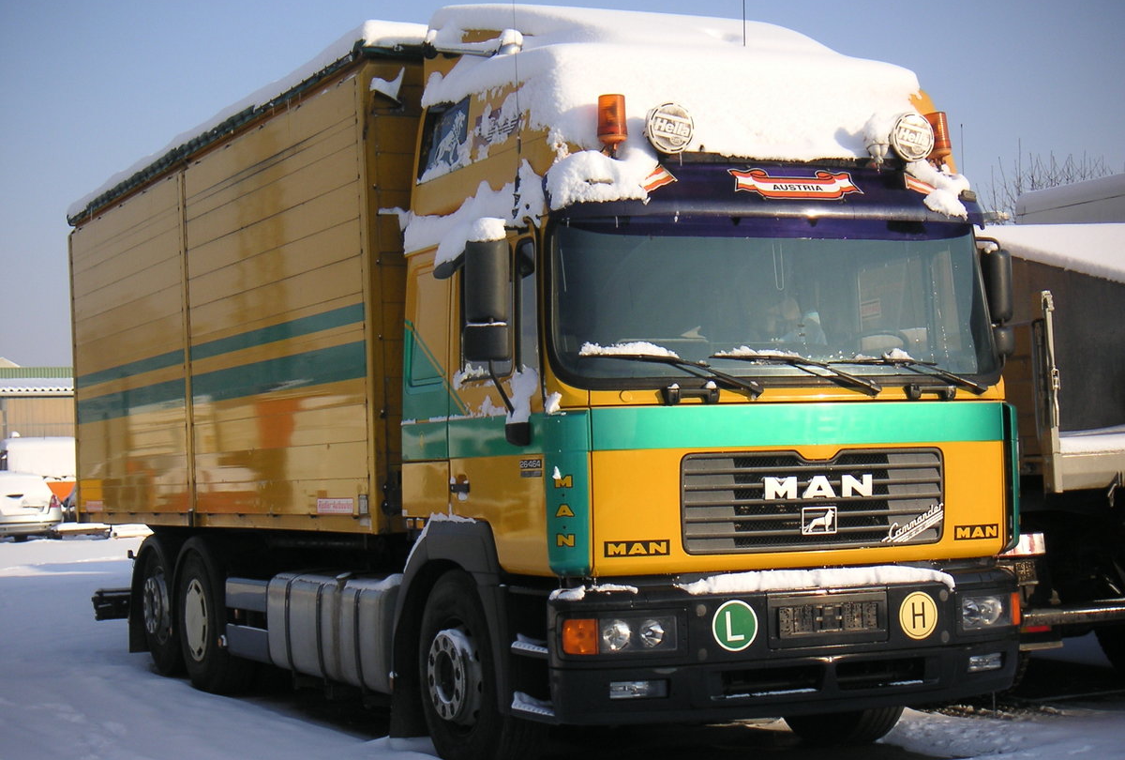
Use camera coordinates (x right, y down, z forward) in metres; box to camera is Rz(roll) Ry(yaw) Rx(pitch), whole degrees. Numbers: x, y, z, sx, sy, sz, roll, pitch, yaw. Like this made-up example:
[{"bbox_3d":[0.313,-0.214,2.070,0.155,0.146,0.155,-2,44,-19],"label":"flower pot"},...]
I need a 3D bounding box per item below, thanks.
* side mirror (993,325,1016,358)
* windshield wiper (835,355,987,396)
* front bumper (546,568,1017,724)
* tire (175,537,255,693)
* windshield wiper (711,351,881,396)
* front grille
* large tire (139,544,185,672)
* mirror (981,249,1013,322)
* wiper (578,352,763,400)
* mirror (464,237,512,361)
[{"bbox_3d":[2.205,-0.193,9.973,0.100,0.155,0.190,-4,-3,42],"label":"side mirror"},{"bbox_3d":[1.634,-0.019,9.298,0.930,0.165,0.140,0,-3,-26],"label":"windshield wiper"},{"bbox_3d":[1.128,1.198,8.982,2.470,0.570,0.420,0,-3,-26],"label":"front bumper"},{"bbox_3d":[-2.400,1.651,13.666,0.320,1.035,1.035,0,-3,-26],"label":"tire"},{"bbox_3d":[1.074,-0.027,8.987,0.930,0.180,0.130,0,-3,-26],"label":"windshield wiper"},{"bbox_3d":[1.121,0.541,8.897,1.400,0.440,0.100,0,-3,-26],"label":"front grille"},{"bbox_3d":[-2.914,1.690,14.918,0.310,1.035,1.035,0,-3,-26],"label":"large tire"},{"bbox_3d":[2.193,-0.475,9.984,0.110,0.370,0.200,-4,-3,42],"label":"mirror"},{"bbox_3d":[0.497,-0.021,8.756,0.870,0.190,0.170,0,-3,-26],"label":"wiper"},{"bbox_3d":[-0.328,-0.344,8.724,0.200,0.540,0.120,-2,-2,2],"label":"mirror"}]

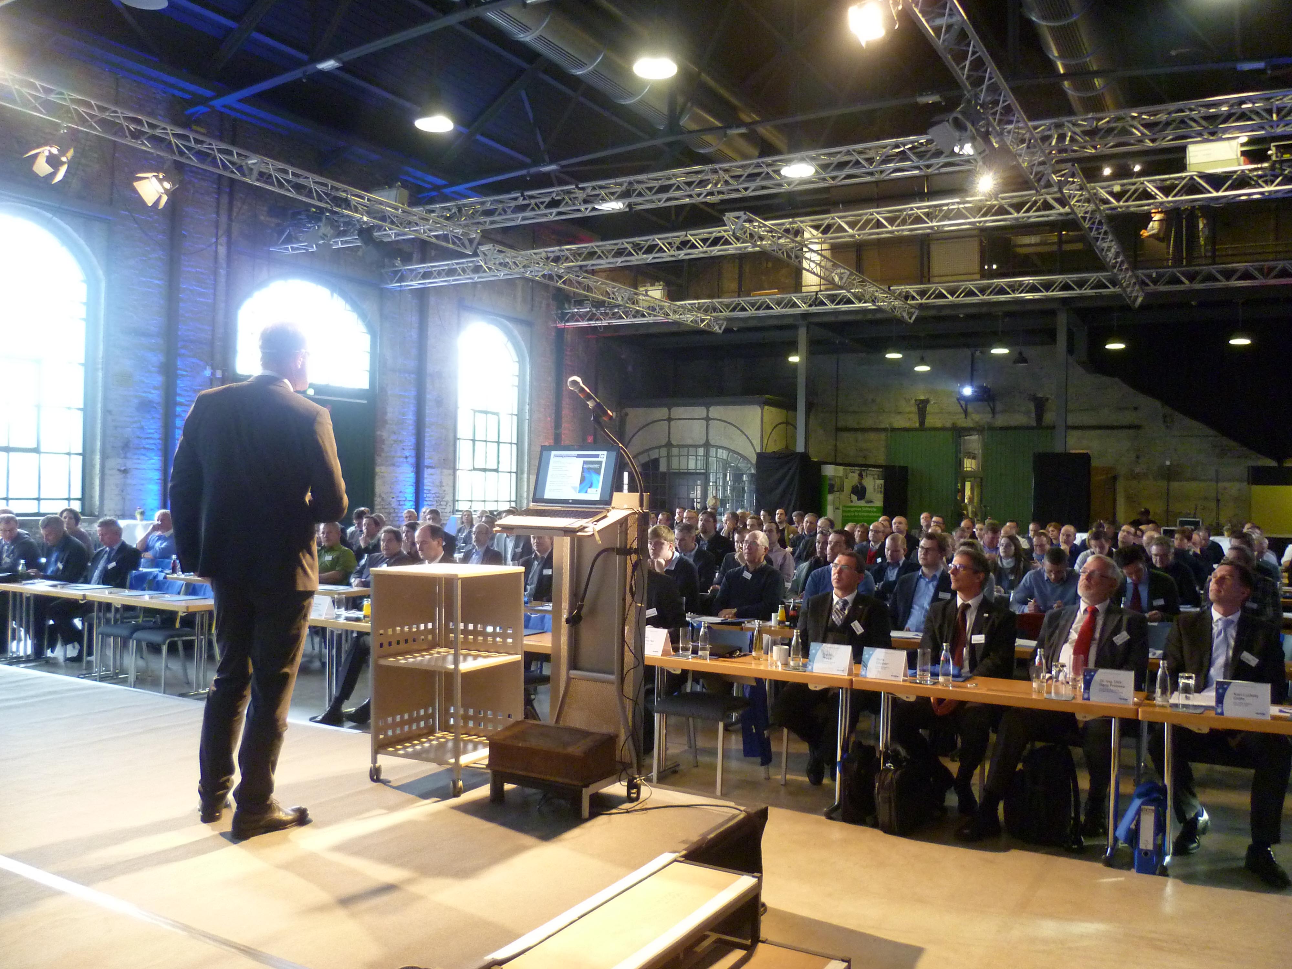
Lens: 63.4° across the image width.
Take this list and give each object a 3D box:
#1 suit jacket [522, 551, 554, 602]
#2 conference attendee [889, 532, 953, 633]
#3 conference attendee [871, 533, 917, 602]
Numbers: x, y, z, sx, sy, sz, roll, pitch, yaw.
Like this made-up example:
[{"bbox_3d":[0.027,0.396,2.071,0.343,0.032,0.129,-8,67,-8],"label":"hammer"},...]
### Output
[{"bbox_3d":[-0.880,0.893,8.600,0.520,0.700,0.380,1,-1,31],"label":"suit jacket"},{"bbox_3d":[1.923,1.037,7.159,0.560,1.394,0.750,1,0,35],"label":"conference attendee"},{"bbox_3d":[2.059,1.075,8.765,0.540,1.321,0.740,1,0,35],"label":"conference attendee"}]

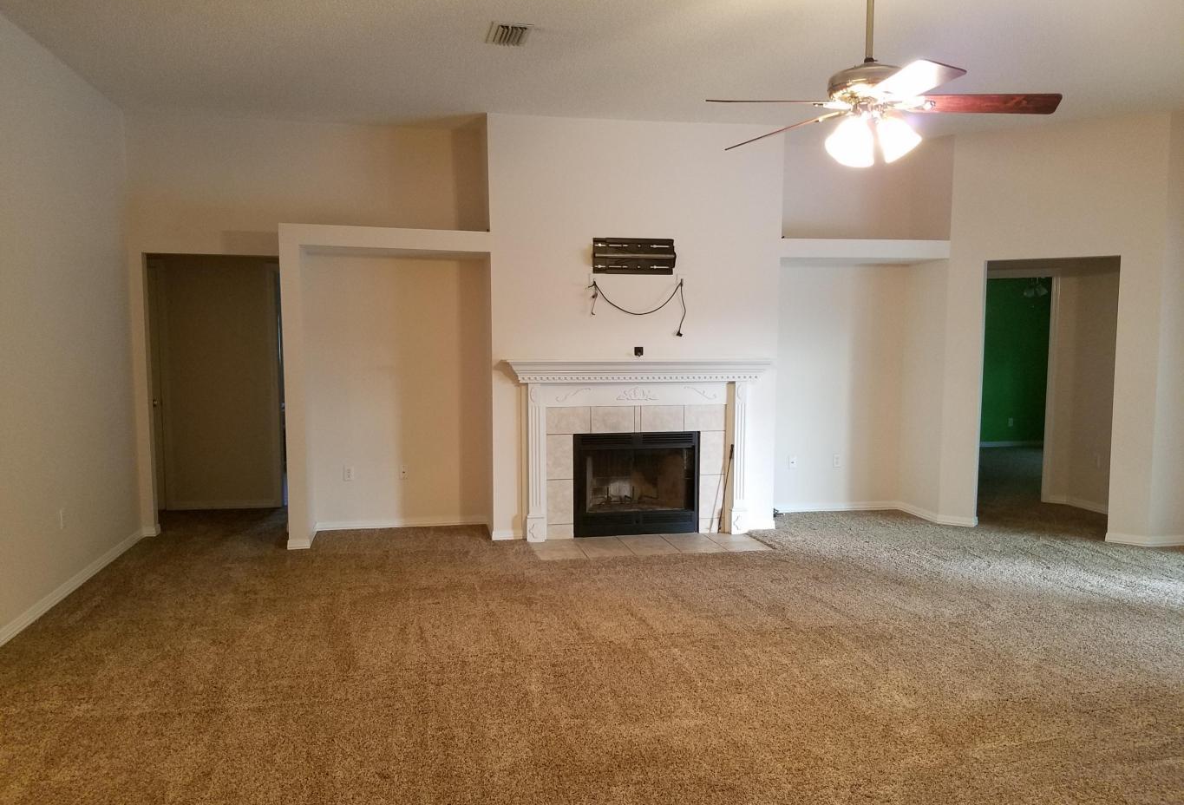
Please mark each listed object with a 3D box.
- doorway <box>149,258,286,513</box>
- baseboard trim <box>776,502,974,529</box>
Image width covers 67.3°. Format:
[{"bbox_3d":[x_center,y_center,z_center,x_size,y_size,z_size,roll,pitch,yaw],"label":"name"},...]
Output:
[{"bbox_3d":[-2.819,-0.052,6.770,1.008,2.106,0.140,-1,5,-11],"label":"doorway"},{"bbox_3d":[2.195,0.928,7.360,1.673,0.072,0.765,0,5,-6],"label":"baseboard trim"}]

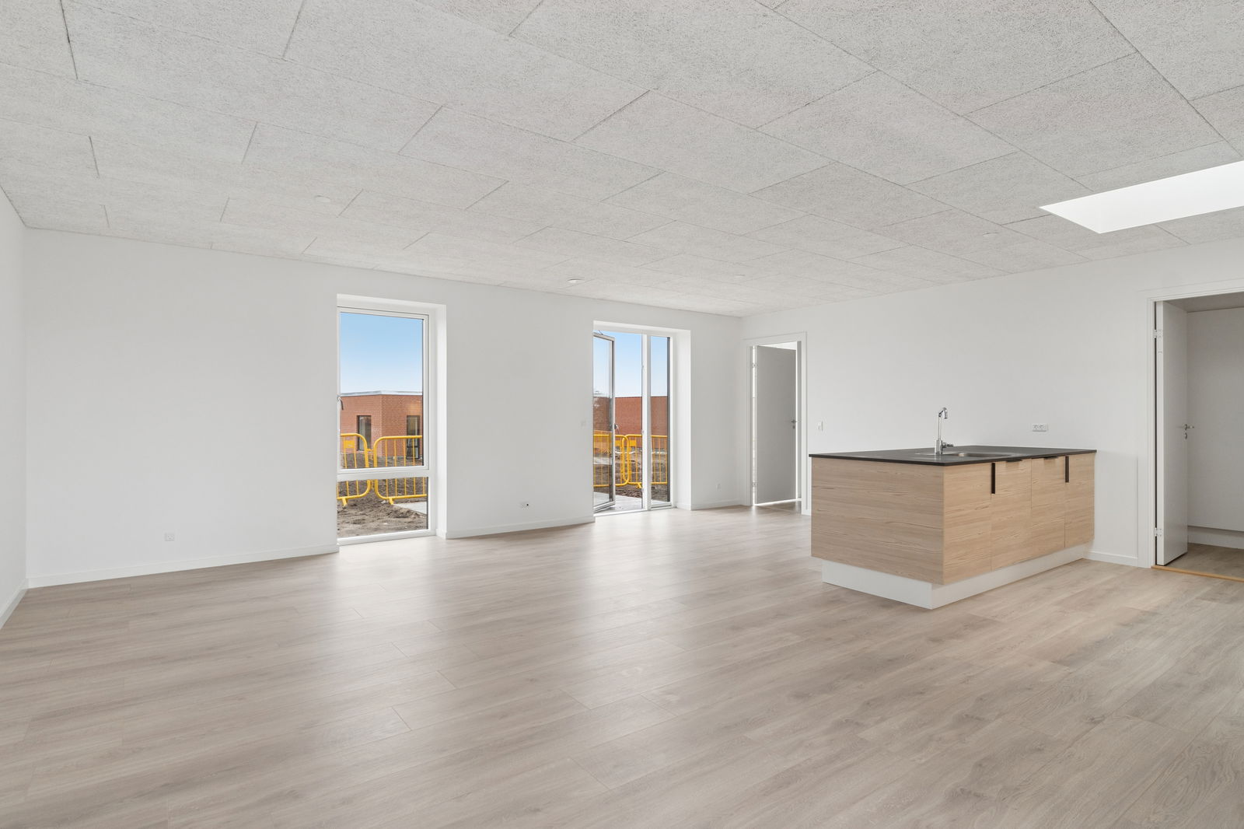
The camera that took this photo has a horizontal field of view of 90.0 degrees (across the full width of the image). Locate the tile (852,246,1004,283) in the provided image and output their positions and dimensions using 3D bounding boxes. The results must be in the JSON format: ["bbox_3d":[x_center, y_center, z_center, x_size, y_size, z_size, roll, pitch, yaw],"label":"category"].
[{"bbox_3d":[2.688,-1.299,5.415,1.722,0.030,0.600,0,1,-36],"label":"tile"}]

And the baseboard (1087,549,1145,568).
[{"bbox_3d":[3.966,1.166,5.016,0.016,0.065,0.390,0,0,-36],"label":"baseboard"}]

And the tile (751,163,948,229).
[{"bbox_3d":[1.383,-1.282,3.711,1.200,0.030,0.600,0,1,-36],"label":"tile"}]

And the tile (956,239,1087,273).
[{"bbox_3d":[3.285,-1.296,5.110,1.122,0.030,0.600,0,1,-36],"label":"tile"}]

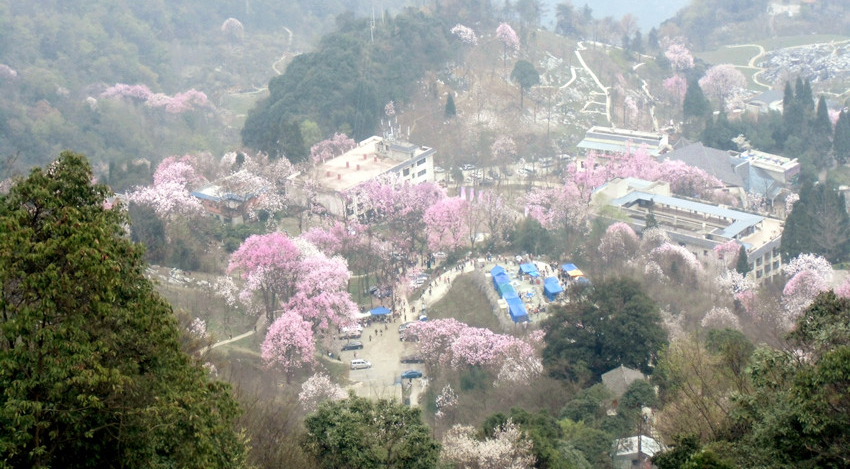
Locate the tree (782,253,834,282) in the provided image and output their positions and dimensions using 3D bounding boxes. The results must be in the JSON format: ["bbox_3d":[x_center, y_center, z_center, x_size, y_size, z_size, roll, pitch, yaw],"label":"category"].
[{"bbox_3d":[94.580,9.890,522.000,12.360,10.750,11.750,0,20,0],"label":"tree"}]

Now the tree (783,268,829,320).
[{"bbox_3d":[85.610,13.480,475.000,10.200,12.000,10.000,-3,23,0],"label":"tree"}]

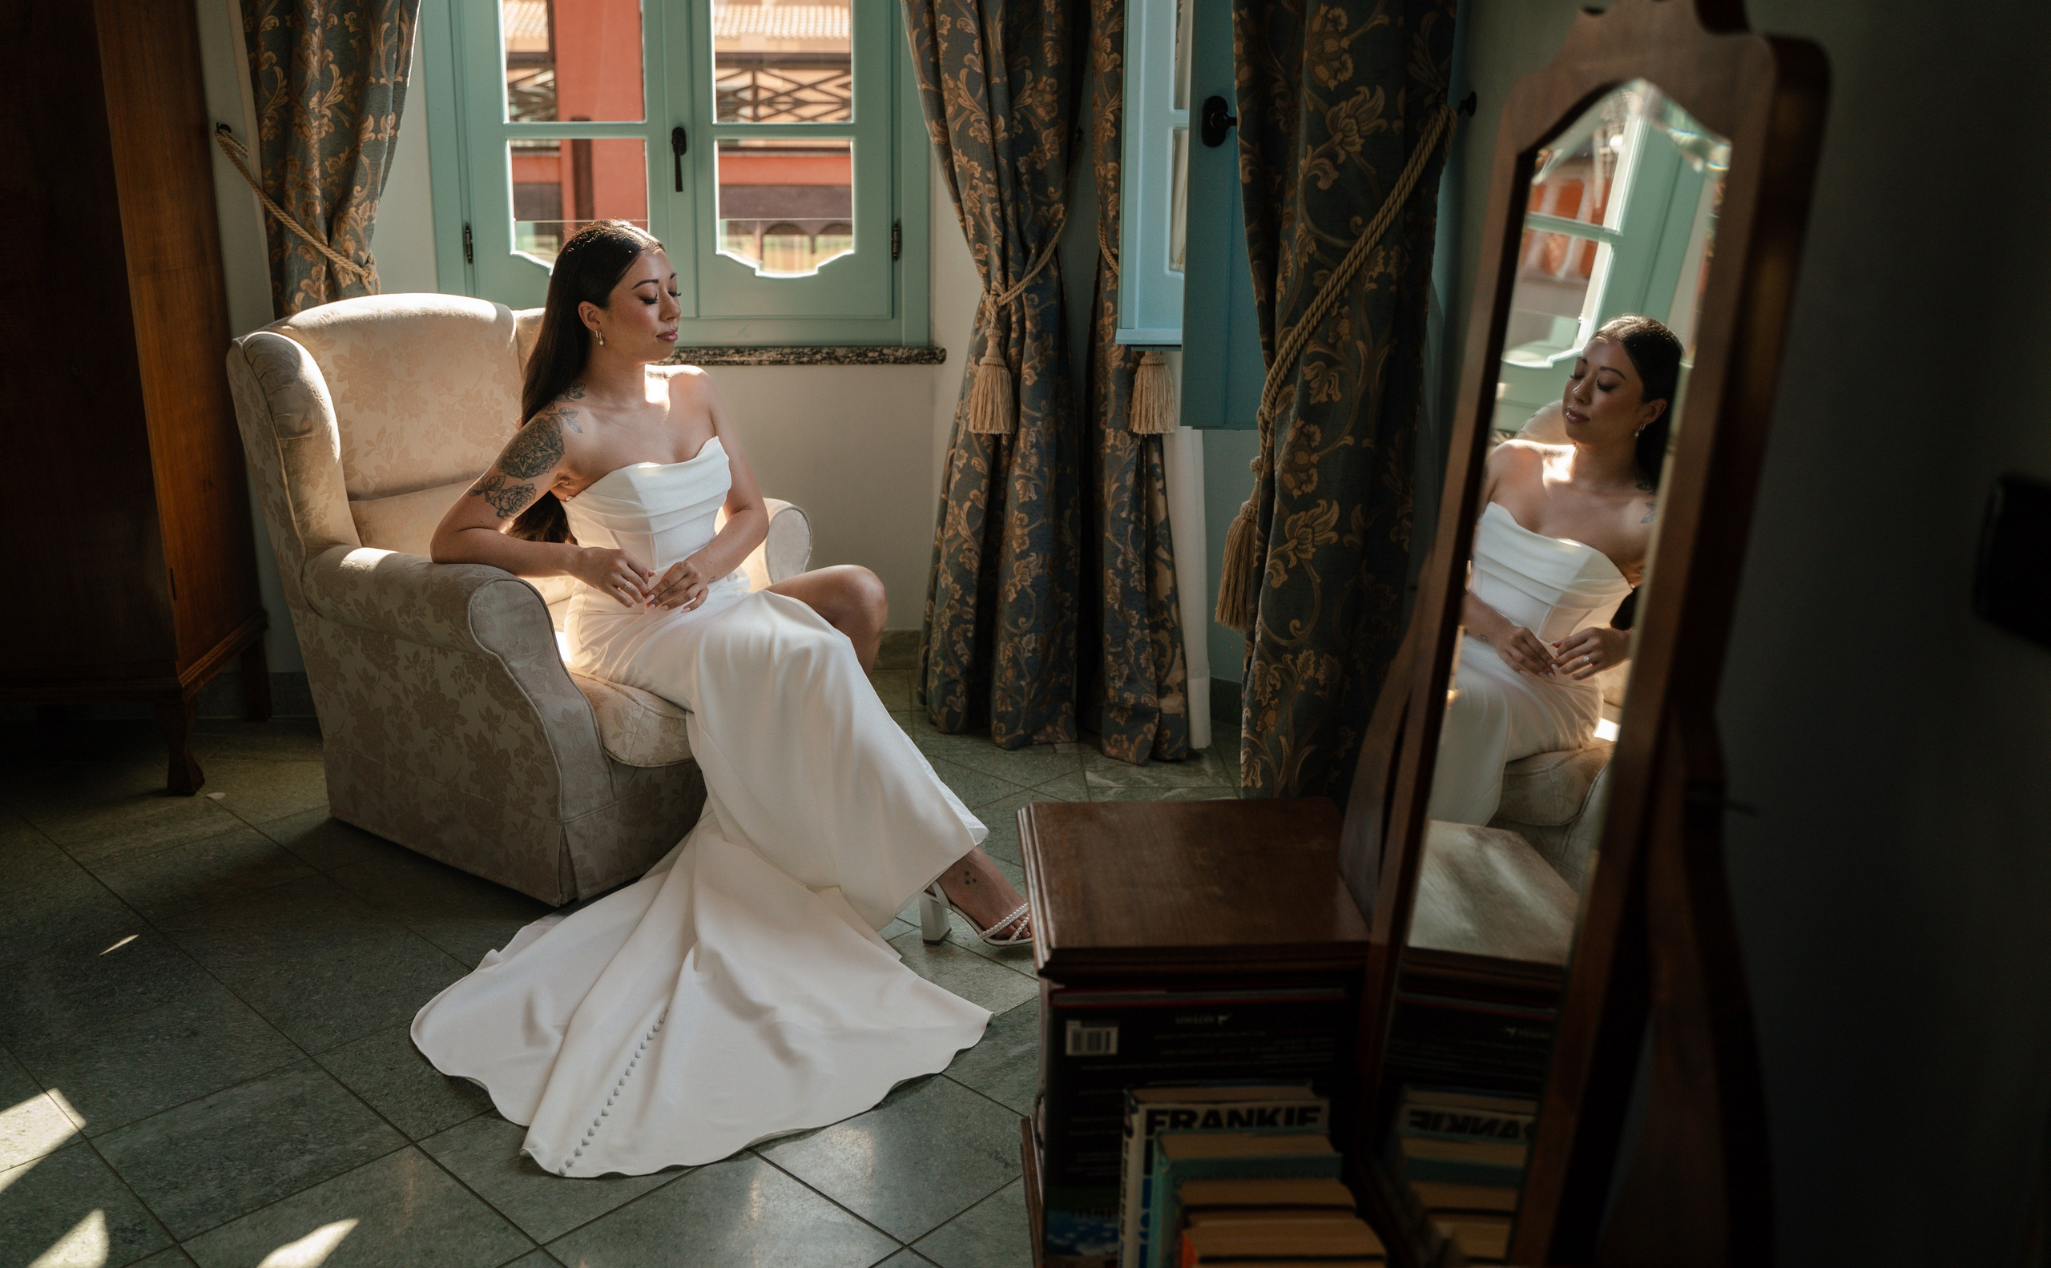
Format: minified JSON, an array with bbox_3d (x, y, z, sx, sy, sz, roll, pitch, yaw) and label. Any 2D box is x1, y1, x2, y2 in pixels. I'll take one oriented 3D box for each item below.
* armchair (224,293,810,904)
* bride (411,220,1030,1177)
[{"bbox_3d":[-0.977,-0.135,3.114,0.891,0.972,0.734,12,19,32],"label":"armchair"},{"bbox_3d":[-0.585,-0.034,2.485,1.178,1.148,1.087,11,18,29],"label":"bride"}]

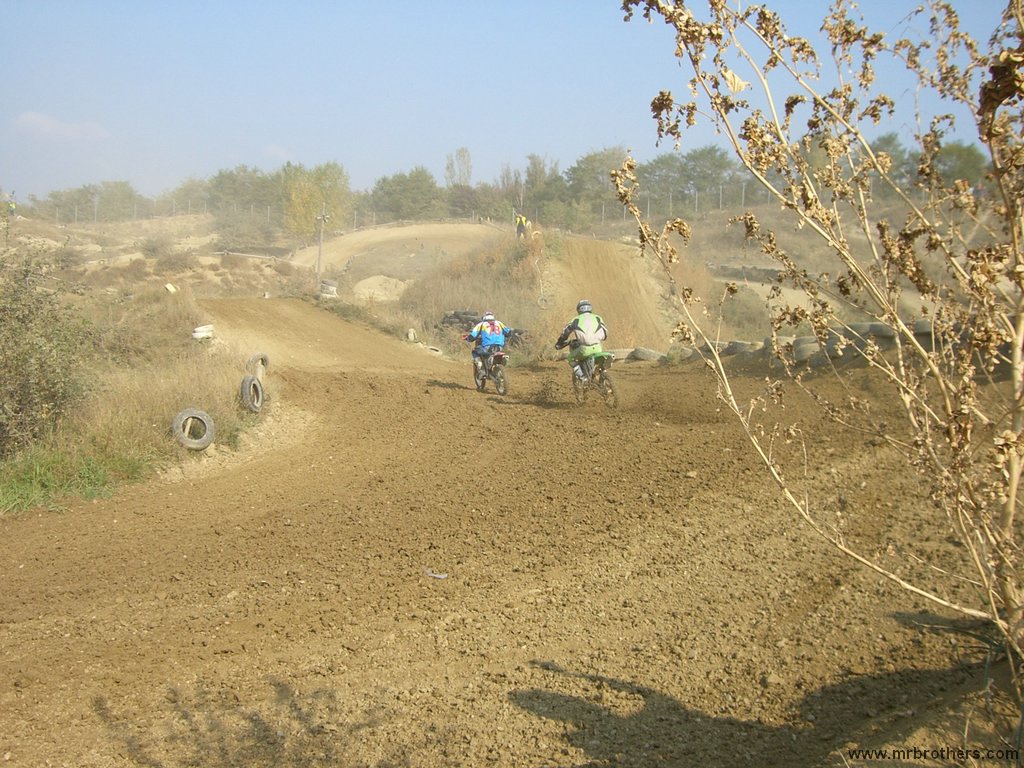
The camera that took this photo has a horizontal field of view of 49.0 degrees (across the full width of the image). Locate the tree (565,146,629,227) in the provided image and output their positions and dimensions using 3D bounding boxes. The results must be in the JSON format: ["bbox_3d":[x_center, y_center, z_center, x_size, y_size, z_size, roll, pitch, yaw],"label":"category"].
[{"bbox_3d":[7.893,-18.448,105.000,6.000,7.400,5.800,0,4,0],"label":"tree"}]

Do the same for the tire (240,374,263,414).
[{"bbox_3d":[-4.048,0.148,17.500,0.180,0.590,0.590,-11,2,9],"label":"tire"}]

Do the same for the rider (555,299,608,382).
[{"bbox_3d":[1.181,-0.739,19.100,0.780,1.370,0.850,-5,4,-16],"label":"rider"}]

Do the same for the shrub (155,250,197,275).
[{"bbox_3d":[-17.311,-6.269,58.000,2.200,1.200,1.900,0,4,0],"label":"shrub"}]

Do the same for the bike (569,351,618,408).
[{"bbox_3d":[1.389,-0.233,19.400,0.800,1.200,2.100,-9,4,-17],"label":"bike"}]

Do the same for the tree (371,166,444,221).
[{"bbox_3d":[-10.040,-18.303,108.000,7.000,5.300,6.300,0,4,0],"label":"tree"}]

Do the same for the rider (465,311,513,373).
[{"bbox_3d":[-0.481,-0.849,23.000,0.820,1.250,0.850,-4,4,-17],"label":"rider"}]

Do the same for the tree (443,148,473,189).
[{"bbox_3d":[-6.187,-23.419,130.000,3.200,8.300,3.200,0,4,0],"label":"tree"}]

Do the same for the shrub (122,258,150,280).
[{"bbox_3d":[-18.707,-5.704,56.000,1.350,1.080,1.300,0,4,0],"label":"shrub"}]

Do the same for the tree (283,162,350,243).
[{"bbox_3d":[-15.653,-14.532,90.000,5.300,6.400,5.200,0,4,0],"label":"tree"}]

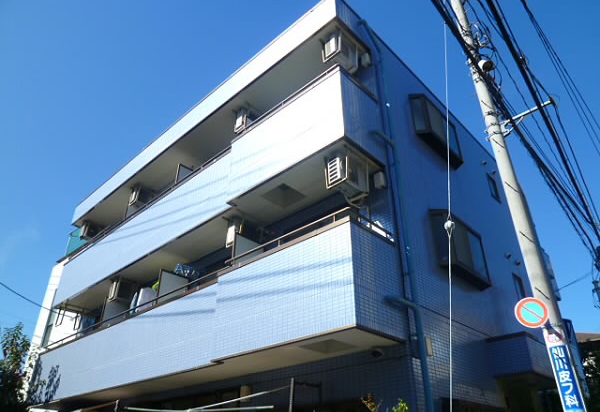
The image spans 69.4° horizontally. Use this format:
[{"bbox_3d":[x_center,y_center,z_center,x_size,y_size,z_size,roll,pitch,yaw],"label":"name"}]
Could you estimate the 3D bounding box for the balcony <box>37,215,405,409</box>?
[{"bbox_3d":[-3.168,3.061,9.269,11.690,1.505,1.140,-26,-39,36],"label":"balcony"}]

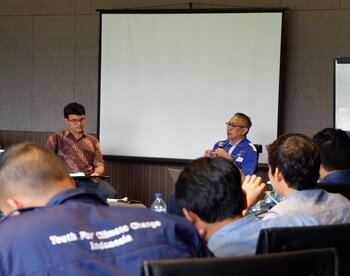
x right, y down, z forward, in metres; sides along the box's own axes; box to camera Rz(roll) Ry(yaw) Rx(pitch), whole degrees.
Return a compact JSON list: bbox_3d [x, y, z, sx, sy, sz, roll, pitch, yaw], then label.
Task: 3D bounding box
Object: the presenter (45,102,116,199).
[{"bbox_3d":[-0.740,0.393,6.693,0.540,1.326,0.820,0,3,-22],"label":"presenter"}]

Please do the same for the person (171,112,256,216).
[{"bbox_3d":[0.369,0.429,7.099,0.840,1.274,0.540,-1,3,-40],"label":"person"}]

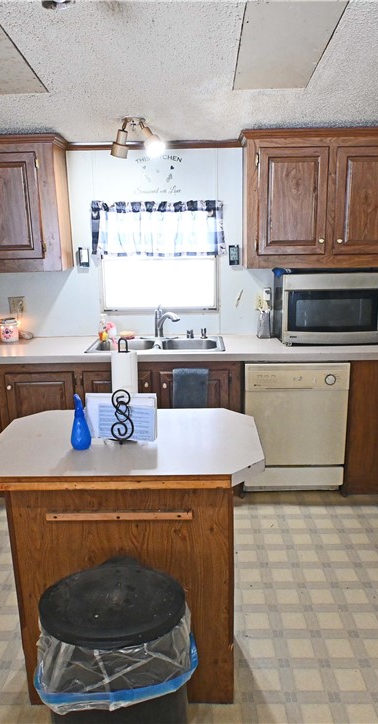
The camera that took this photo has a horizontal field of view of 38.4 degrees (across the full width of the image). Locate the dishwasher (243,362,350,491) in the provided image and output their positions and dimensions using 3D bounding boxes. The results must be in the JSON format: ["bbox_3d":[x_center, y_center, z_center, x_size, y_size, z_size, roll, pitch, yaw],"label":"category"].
[{"bbox_3d":[0.642,0.350,3.525,0.605,0.835,0.600,-1,13,1],"label":"dishwasher"}]

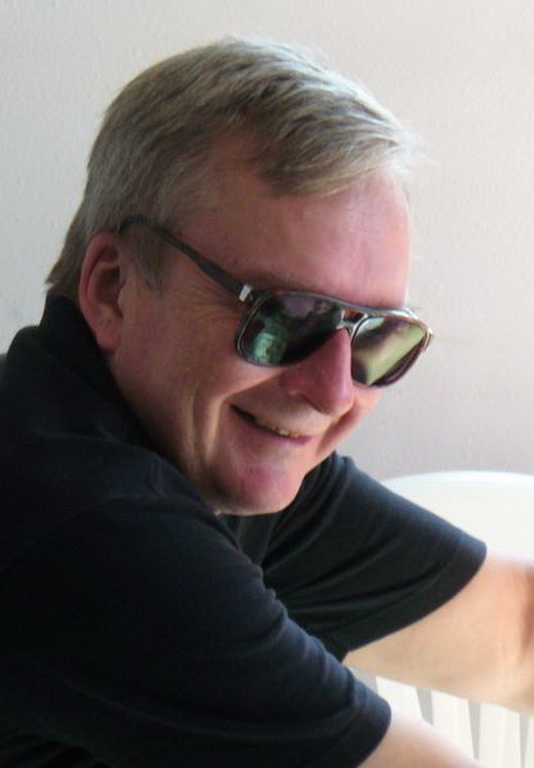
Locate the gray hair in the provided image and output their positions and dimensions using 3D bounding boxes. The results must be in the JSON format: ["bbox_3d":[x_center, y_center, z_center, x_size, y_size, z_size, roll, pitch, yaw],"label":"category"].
[{"bbox_3d":[-0.012,-0.104,2.191,0.172,0.188,0.208,13,6,-43],"label":"gray hair"}]

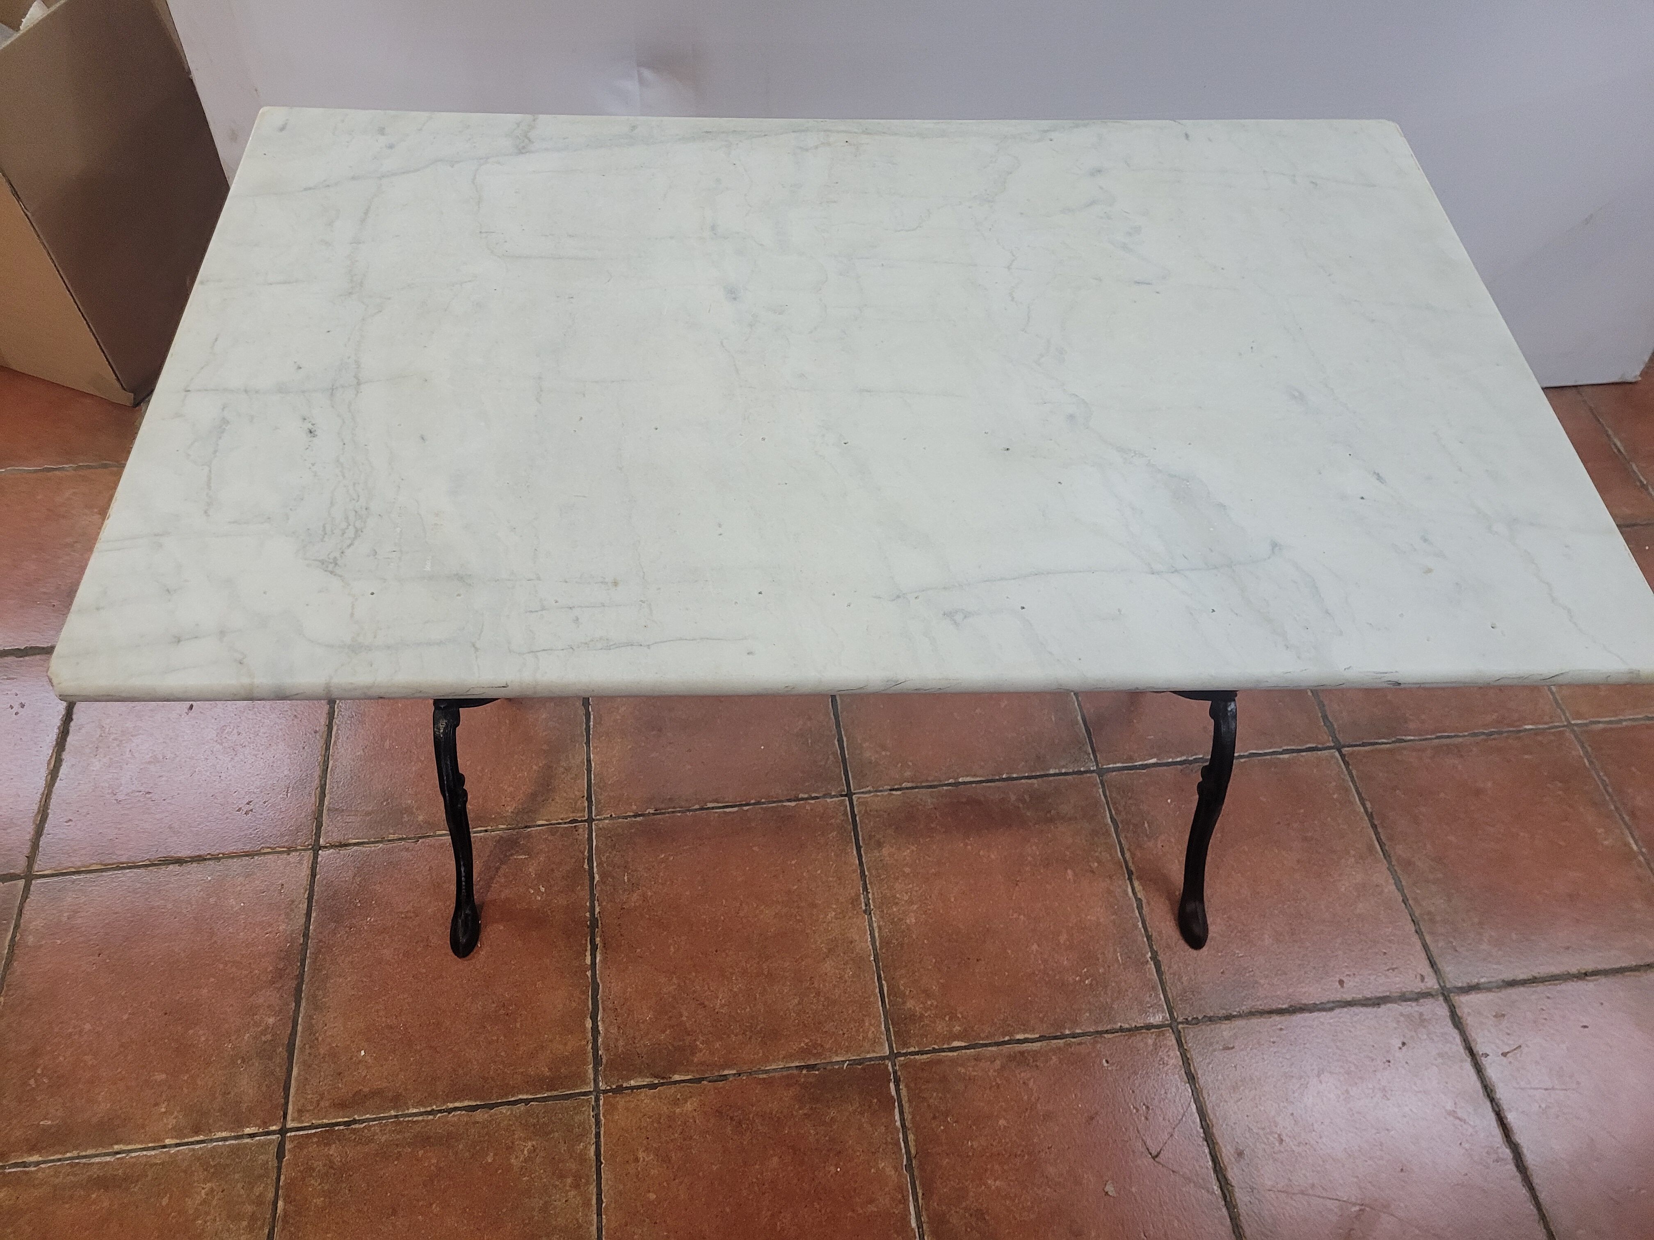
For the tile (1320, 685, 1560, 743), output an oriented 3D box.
[{"bbox_3d":[0.847,0.026,1.815,0.329,0.010,0.329,-5,55,-6],"label":"tile"}]

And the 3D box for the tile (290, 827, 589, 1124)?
[{"bbox_3d":[-0.448,0.411,1.475,0.329,0.010,0.329,-5,55,-6],"label":"tile"}]

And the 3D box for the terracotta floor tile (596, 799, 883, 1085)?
[{"bbox_3d":[-0.113,0.384,1.512,0.329,0.010,0.329,-5,55,-6],"label":"terracotta floor tile"}]

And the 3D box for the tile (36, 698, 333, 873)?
[{"bbox_3d":[-0.827,0.164,1.630,0.329,0.010,0.329,-5,55,-6],"label":"tile"}]

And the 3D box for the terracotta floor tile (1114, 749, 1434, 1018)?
[{"bbox_3d":[0.556,0.329,1.586,0.329,0.010,0.329,-5,55,-6],"label":"terracotta floor tile"}]

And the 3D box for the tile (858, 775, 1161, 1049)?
[{"bbox_3d":[0.222,0.356,1.549,0.329,0.010,0.329,-5,55,-6],"label":"tile"}]

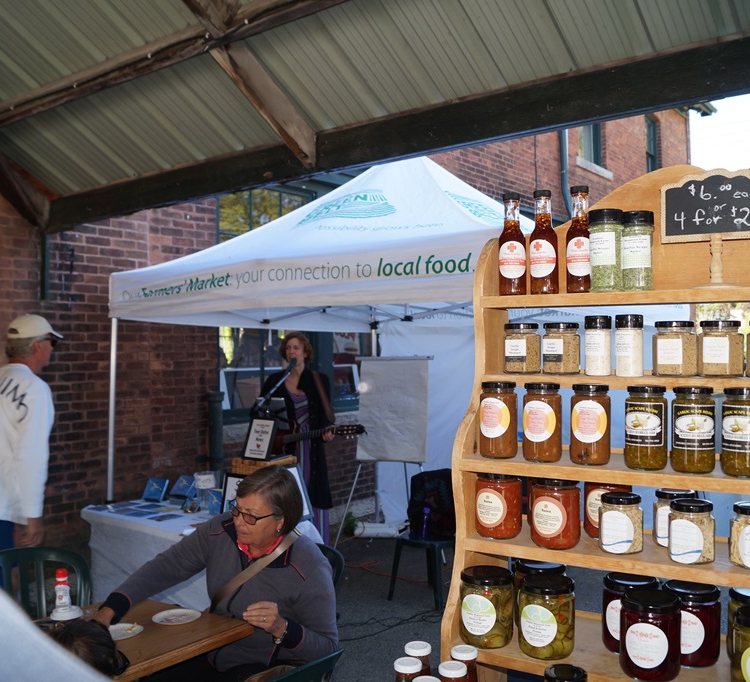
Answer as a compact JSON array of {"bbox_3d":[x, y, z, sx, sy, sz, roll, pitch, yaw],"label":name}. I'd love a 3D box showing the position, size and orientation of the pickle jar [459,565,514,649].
[{"bbox_3d":[0.178,0.425,1.223,0.084,0.109,0.084,0,0,0],"label":"pickle jar"}]

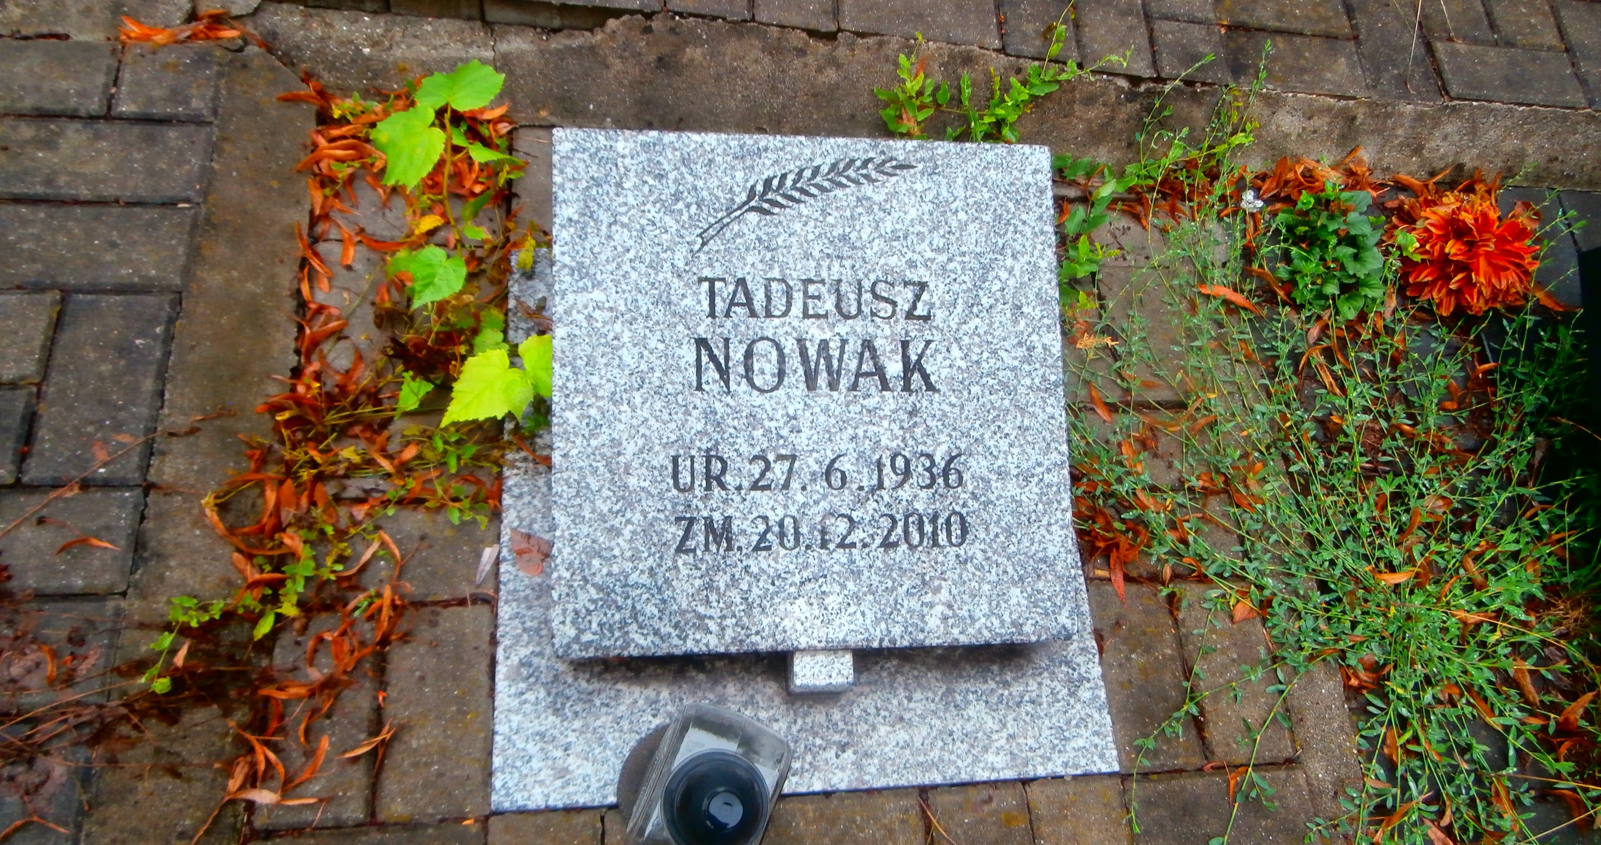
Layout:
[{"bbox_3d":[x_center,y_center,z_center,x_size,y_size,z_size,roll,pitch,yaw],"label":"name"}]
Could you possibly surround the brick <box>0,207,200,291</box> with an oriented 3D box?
[{"bbox_3d":[-0.714,-0.161,1.119,0.200,0.060,0.100,-1,65,-10],"label":"brick"}]

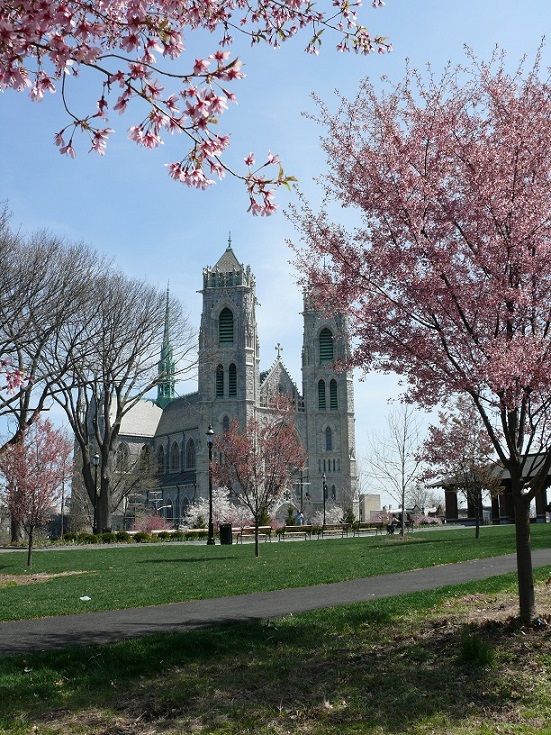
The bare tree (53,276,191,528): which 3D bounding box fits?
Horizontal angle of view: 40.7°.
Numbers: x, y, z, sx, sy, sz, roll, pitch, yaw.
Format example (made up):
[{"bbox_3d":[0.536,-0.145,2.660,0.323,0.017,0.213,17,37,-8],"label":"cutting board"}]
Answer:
[{"bbox_3d":[-10.943,2.323,53.557,10.200,19.170,10.000,0,-11,0],"label":"bare tree"}]

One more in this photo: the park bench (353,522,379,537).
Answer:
[{"bbox_3d":[4.972,8.949,41.045,1.750,0.840,0.600,9,-14,-38],"label":"park bench"}]

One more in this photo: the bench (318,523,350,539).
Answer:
[{"bbox_3d":[3.103,8.589,39.077,1.750,0.840,0.600,8,-13,-34],"label":"bench"}]

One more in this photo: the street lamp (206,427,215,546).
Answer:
[{"bbox_3d":[-3.033,5.527,35.048,0.420,5.550,0.420,-1,-11,0],"label":"street lamp"}]

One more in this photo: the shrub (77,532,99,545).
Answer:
[{"bbox_3d":[-9.517,8.691,37.861,1.000,0.620,0.950,-1,-11,0],"label":"shrub"}]

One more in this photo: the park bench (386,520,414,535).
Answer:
[{"bbox_3d":[7.238,9.253,43.023,1.750,0.840,0.600,9,-14,-37],"label":"park bench"}]

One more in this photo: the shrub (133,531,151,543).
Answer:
[{"bbox_3d":[-6.862,8.653,38.045,0.880,0.600,0.800,0,-11,0],"label":"shrub"}]

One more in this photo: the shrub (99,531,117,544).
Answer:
[{"bbox_3d":[-8.631,8.786,38.261,0.840,0.620,0.840,-1,-11,0],"label":"shrub"}]

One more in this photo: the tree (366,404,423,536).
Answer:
[{"bbox_3d":[6.157,5.422,39.387,3.000,6.950,3.000,-1,-11,0],"label":"tree"}]

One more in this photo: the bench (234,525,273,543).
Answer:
[{"bbox_3d":[-0.987,8.041,35.681,1.820,0.820,0.580,8,-14,-37],"label":"bench"}]

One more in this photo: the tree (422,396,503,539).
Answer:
[{"bbox_3d":[8.496,4.485,33.769,3.700,6.410,3.700,0,-11,0],"label":"tree"}]

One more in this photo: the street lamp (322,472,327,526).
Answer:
[{"bbox_3d":[4.734,13.027,72.548,0.420,5.550,0.420,-1,-11,0],"label":"street lamp"}]

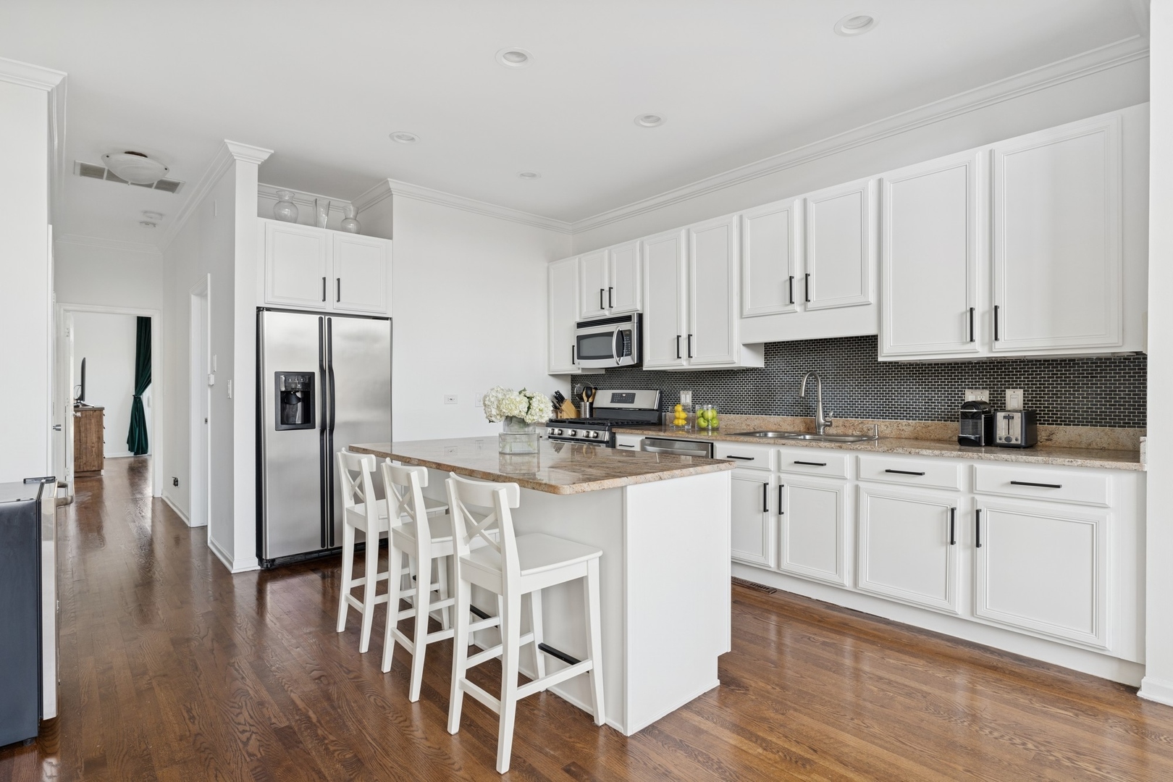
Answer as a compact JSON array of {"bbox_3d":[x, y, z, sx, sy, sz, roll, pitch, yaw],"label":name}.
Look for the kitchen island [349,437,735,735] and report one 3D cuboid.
[{"bbox_3d":[-0.333,0.750,2.846,0.940,0.909,1.885,0,0,-42],"label":"kitchen island"}]

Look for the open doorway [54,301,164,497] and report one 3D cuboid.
[{"bbox_3d":[-5.228,0.144,6.453,0.891,2.122,0.150,0,0,-42],"label":"open doorway"}]

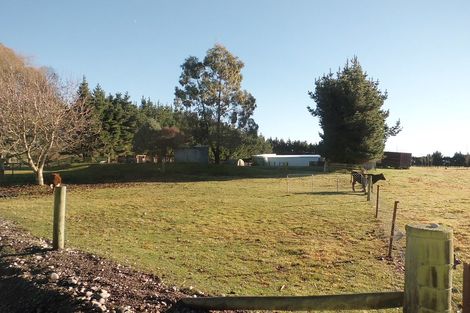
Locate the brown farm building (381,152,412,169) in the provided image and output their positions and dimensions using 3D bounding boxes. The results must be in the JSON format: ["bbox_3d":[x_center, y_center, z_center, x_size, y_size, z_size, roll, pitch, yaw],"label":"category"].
[{"bbox_3d":[36.700,1.030,78.800,5.500,3.600,5.500,2,-1,-43],"label":"brown farm building"}]

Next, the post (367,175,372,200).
[{"bbox_3d":[5.760,1.350,14.500,0.150,1.090,0.150,2,-1,0],"label":"post"}]

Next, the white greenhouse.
[{"bbox_3d":[13.000,1.050,85.000,15.900,3.000,6.900,1,-1,-25],"label":"white greenhouse"}]

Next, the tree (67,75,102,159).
[{"bbox_3d":[-25.600,-6.500,58.000,5.200,14.300,5.200,1,-1,0],"label":"tree"}]

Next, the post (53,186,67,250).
[{"bbox_3d":[-3.180,1.120,6.130,0.190,1.130,0.190,1,-1,0],"label":"post"}]

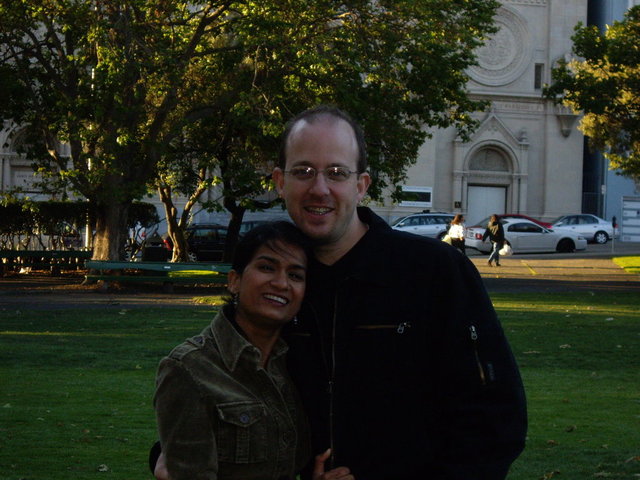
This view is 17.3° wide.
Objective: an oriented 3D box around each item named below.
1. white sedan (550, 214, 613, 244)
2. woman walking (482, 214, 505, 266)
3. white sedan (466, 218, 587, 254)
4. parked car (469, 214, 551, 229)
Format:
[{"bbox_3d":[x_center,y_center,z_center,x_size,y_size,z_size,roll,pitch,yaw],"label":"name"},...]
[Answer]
[{"bbox_3d":[11.628,-0.472,98.500,4.600,1.420,1.750,0,2,-13],"label":"white sedan"},{"bbox_3d":[5.596,0.017,68.000,0.650,1.660,0.500,2,1,-8],"label":"woman walking"},{"bbox_3d":[8.218,-0.147,84.000,4.650,1.380,1.840,0,2,-13],"label":"white sedan"},{"bbox_3d":[8.196,-0.435,94.500,4.500,1.380,1.750,0,2,-13],"label":"parked car"}]

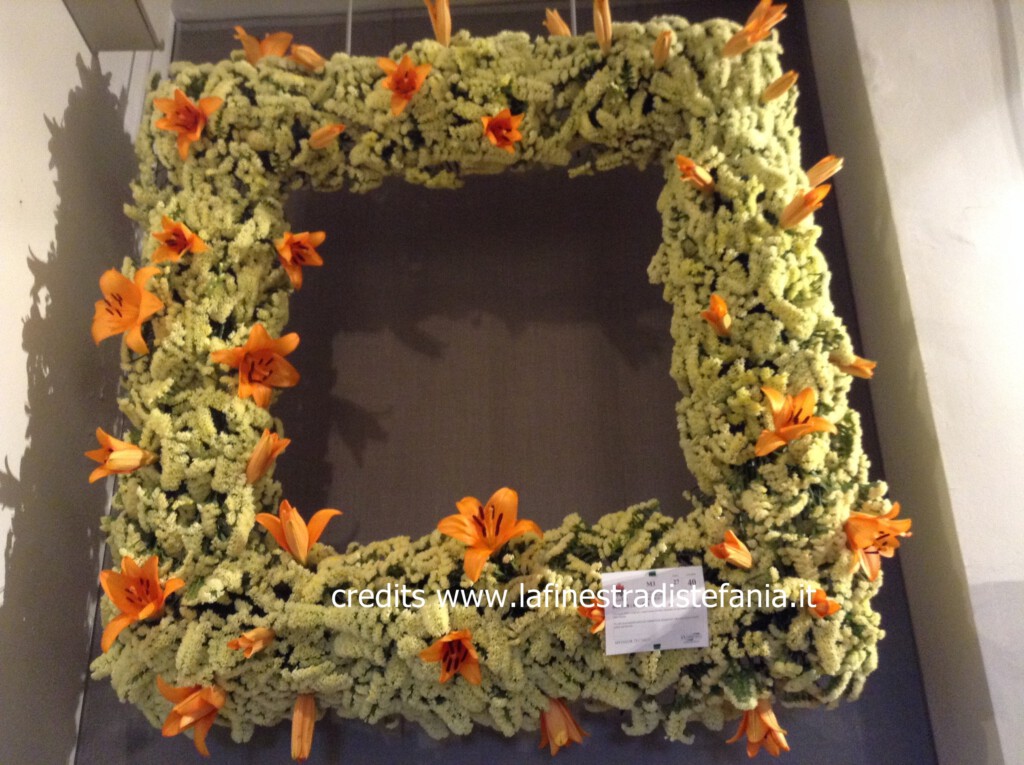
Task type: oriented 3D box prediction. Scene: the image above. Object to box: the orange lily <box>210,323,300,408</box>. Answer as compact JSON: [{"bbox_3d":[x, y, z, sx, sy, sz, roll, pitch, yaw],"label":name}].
[{"bbox_3d":[-0.422,-0.026,1.620,0.135,0.130,0.080,2,-9,-9],"label":"orange lily"}]

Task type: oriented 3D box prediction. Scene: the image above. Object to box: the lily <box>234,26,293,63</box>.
[{"bbox_3d":[-0.461,-0.617,1.810,0.108,0.080,0.095,-3,-9,-1],"label":"lily"}]

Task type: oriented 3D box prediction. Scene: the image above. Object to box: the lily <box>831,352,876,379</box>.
[{"bbox_3d":[0.555,-0.029,1.595,0.085,0.042,0.042,16,-14,24],"label":"lily"}]

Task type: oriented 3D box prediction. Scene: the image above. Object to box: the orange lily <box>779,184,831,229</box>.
[{"bbox_3d":[0.498,-0.300,1.660,0.100,0.042,0.045,-37,-34,18],"label":"orange lily"}]

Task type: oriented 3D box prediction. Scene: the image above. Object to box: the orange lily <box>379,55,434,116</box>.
[{"bbox_3d":[-0.193,-0.543,1.780,0.100,0.105,0.075,0,-3,-3],"label":"orange lily"}]

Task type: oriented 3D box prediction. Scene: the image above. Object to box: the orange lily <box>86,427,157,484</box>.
[{"bbox_3d":[-0.674,0.127,1.688,0.108,0.090,0.090,0,-21,-15],"label":"orange lily"}]

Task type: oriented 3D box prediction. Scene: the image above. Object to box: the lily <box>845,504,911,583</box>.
[{"bbox_3d":[0.544,0.236,1.450,0.075,0.105,0.100,16,-5,43],"label":"lily"}]

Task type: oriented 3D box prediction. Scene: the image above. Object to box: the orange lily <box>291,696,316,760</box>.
[{"bbox_3d":[-0.292,0.483,1.372,0.034,0.098,0.034,-1,-21,0],"label":"orange lily"}]

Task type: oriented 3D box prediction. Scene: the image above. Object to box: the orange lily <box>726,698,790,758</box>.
[{"bbox_3d":[0.346,0.484,1.385,0.092,0.092,0.088,-5,-19,-1],"label":"orange lily"}]

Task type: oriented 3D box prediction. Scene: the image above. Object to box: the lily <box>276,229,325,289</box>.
[{"bbox_3d":[-0.363,-0.210,1.680,0.090,0.100,0.080,8,0,-24],"label":"lily"}]

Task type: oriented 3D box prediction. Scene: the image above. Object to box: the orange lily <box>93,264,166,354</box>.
[{"bbox_3d":[-0.617,-0.113,1.589,0.125,0.140,0.080,-12,-12,24],"label":"orange lily"}]

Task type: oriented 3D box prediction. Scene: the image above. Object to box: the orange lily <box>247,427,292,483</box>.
[{"bbox_3d":[-0.376,0.115,1.500,0.052,0.050,0.097,14,-62,-35],"label":"orange lily"}]

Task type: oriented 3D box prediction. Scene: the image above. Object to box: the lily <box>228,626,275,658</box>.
[{"bbox_3d":[-0.364,0.364,1.366,0.075,0.042,0.042,-25,-1,-44],"label":"lily"}]

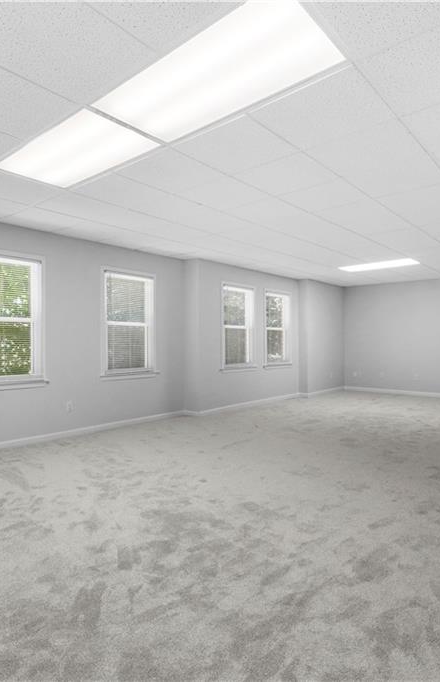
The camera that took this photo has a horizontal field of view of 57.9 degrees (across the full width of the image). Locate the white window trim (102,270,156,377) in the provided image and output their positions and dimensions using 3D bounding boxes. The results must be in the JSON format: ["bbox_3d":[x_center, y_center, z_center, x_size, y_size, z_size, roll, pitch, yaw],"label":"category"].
[{"bbox_3d":[-1.262,-0.228,5.545,0.090,1.500,0.910,0,0,41],"label":"white window trim"}]

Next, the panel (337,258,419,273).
[{"bbox_3d":[2.682,-1.286,6.802,1.200,0.050,0.600,0,0,41],"label":"panel"}]

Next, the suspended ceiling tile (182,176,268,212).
[{"bbox_3d":[0.045,-1.288,3.475,0.600,0.020,0.600,0,0,41],"label":"suspended ceiling tile"}]

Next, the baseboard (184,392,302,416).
[{"bbox_3d":[0.630,1.113,7.145,0.025,0.090,3.002,0,0,44],"label":"baseboard"}]

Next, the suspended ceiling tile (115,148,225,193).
[{"bbox_3d":[-0.376,-1.270,3.012,0.605,0.022,0.605,0,0,41],"label":"suspended ceiling tile"}]

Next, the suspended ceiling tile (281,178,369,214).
[{"bbox_3d":[0.920,-1.269,3.523,0.605,0.022,0.605,0,0,41],"label":"suspended ceiling tile"}]

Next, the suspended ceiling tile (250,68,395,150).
[{"bbox_3d":[0.572,-1.271,2.239,0.605,0.022,0.605,0,0,41],"label":"suspended ceiling tile"}]

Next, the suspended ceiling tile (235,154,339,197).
[{"bbox_3d":[0.509,-1.270,3.072,0.605,0.022,0.605,0,0,41],"label":"suspended ceiling tile"}]

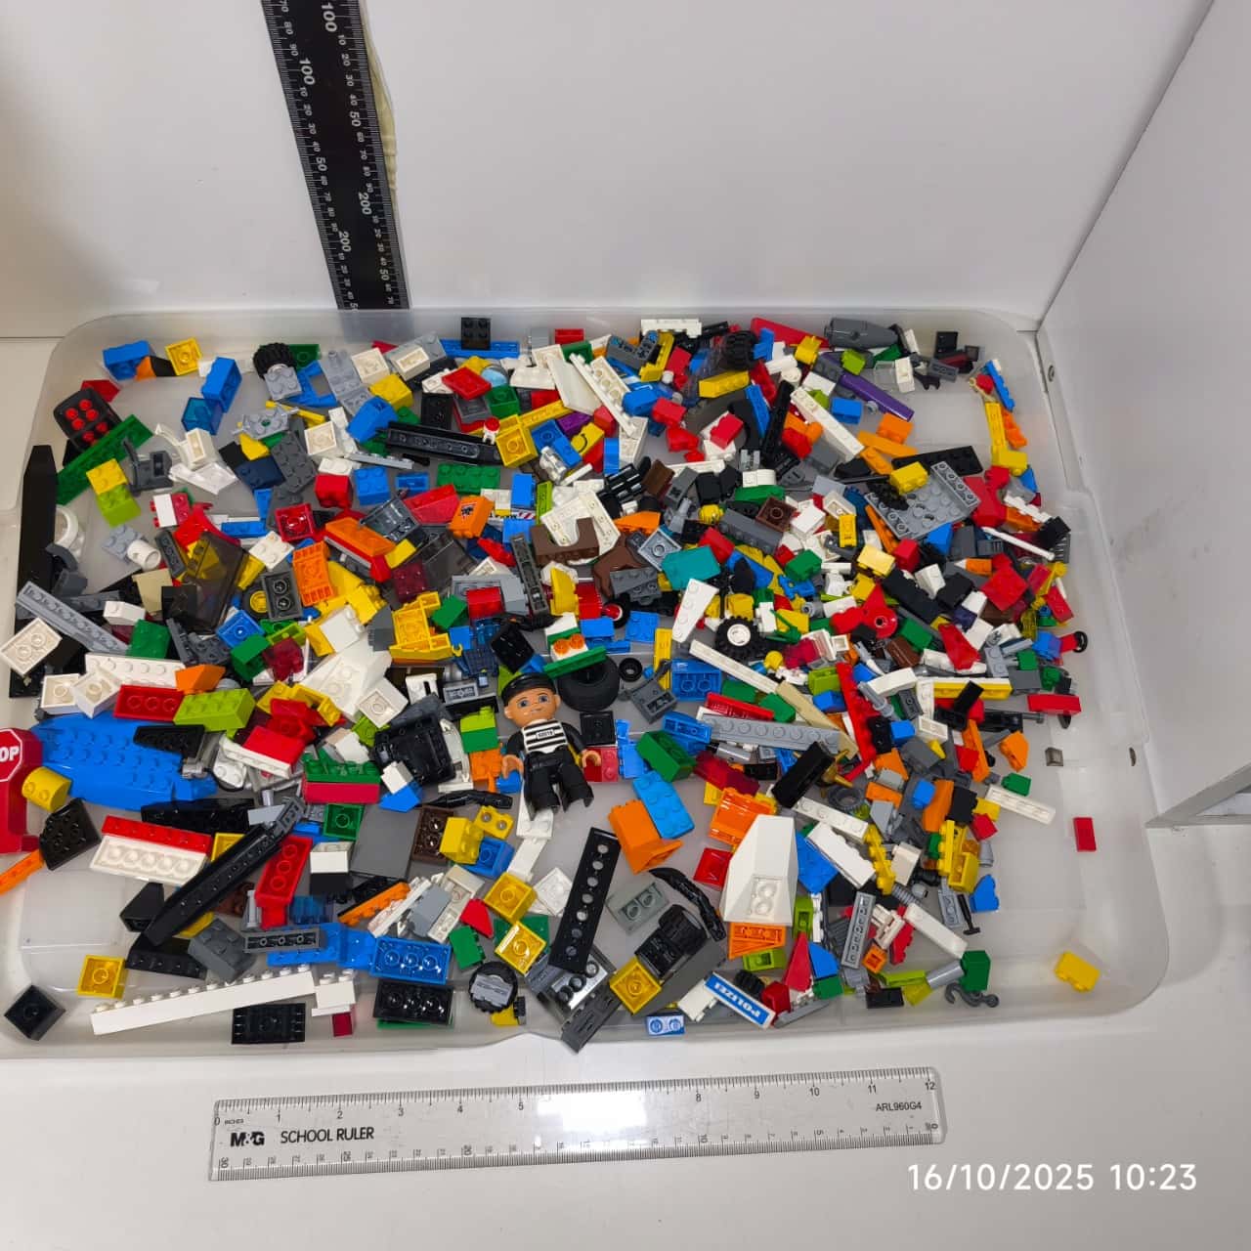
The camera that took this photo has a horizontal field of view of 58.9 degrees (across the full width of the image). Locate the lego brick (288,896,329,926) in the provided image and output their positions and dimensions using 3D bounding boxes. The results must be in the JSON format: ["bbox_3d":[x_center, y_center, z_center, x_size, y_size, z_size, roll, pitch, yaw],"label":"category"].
[{"bbox_3d":[-0.142,0.128,0.500,0.016,0.008,0.011,-3,69,4],"label":"lego brick"}]

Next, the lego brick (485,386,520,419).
[{"bbox_3d":[-0.069,-0.123,0.614,0.016,0.011,0.016,-13,48,-12],"label":"lego brick"}]

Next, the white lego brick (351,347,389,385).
[{"bbox_3d":[-0.144,-0.146,0.630,0.016,0.011,0.016,-23,69,-14],"label":"white lego brick"}]

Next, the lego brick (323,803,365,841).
[{"bbox_3d":[-0.128,0.090,0.504,0.016,0.011,0.016,4,67,-3],"label":"lego brick"}]

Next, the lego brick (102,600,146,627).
[{"bbox_3d":[-0.249,-0.006,0.550,0.016,0.011,0.008,1,68,-7],"label":"lego brick"}]

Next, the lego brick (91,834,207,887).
[{"bbox_3d":[-0.215,0.108,0.503,0.048,0.005,0.016,10,59,3],"label":"lego brick"}]

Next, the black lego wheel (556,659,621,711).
[{"bbox_3d":[-0.018,0.027,0.534,0.030,0.015,0.030,1,55,-2],"label":"black lego wheel"}]

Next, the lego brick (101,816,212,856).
[{"bbox_3d":[-0.215,0.096,0.507,0.048,0.005,0.008,11,75,1],"label":"lego brick"}]

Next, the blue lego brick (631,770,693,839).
[{"bbox_3d":[0.018,0.085,0.524,0.016,0.011,0.032,-23,68,-11],"label":"blue lego brick"}]

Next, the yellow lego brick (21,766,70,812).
[{"bbox_3d":[-0.270,0.077,0.515,0.016,0.011,0.016,23,91,7],"label":"yellow lego brick"}]

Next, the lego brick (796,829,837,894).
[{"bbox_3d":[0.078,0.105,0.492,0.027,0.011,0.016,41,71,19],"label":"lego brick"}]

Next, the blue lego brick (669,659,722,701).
[{"bbox_3d":[0.035,0.026,0.532,0.024,0.016,0.011,-1,31,9],"label":"blue lego brick"}]

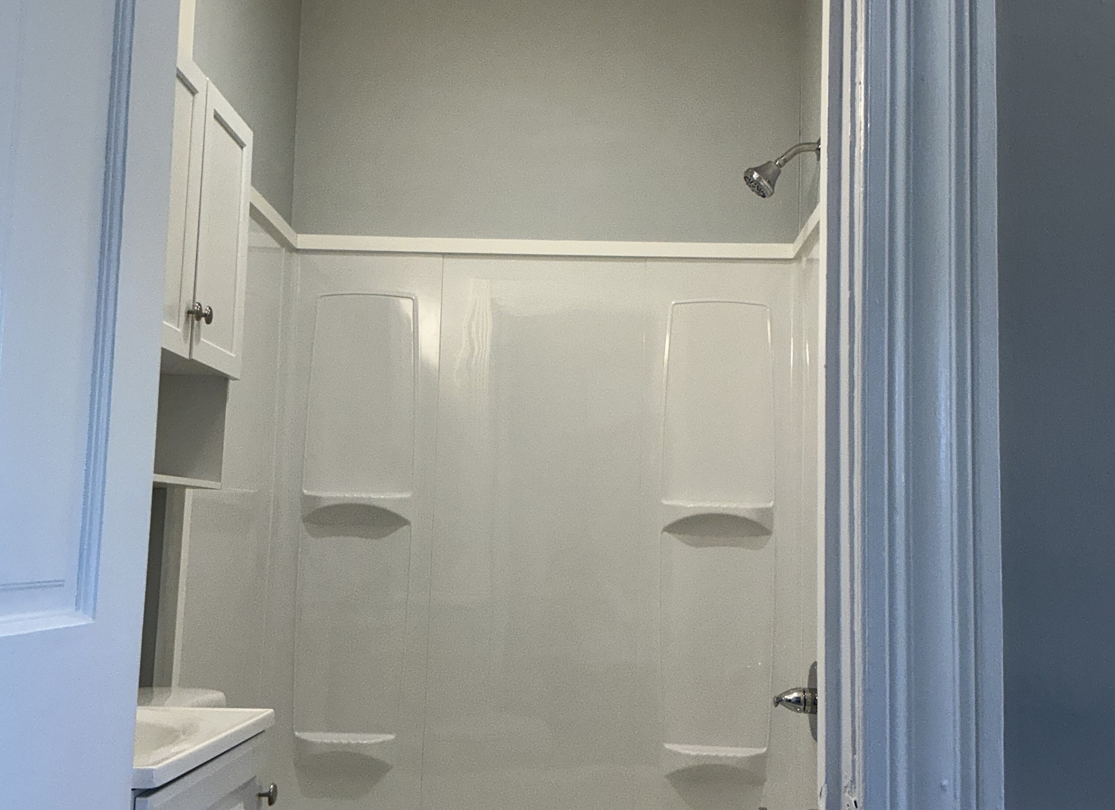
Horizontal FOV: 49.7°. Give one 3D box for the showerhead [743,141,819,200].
[{"bbox_3d":[0.538,-0.561,2.864,0.188,0.150,0.082,1,-7,2],"label":"showerhead"}]

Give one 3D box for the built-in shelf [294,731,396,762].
[{"bbox_3d":[-0.531,0.851,2.946,0.255,0.075,0.088,1,-7,2],"label":"built-in shelf"}]

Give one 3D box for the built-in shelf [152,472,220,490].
[{"bbox_3d":[-0.723,0.116,1.978,0.170,0.017,0.530,1,-7,2],"label":"built-in shelf"}]

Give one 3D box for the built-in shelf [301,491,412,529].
[{"bbox_3d":[-0.511,0.257,3.018,0.284,0.080,0.088,1,-7,2],"label":"built-in shelf"}]

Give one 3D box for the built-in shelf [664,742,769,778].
[{"bbox_3d":[0.387,0.877,2.915,0.260,0.084,0.088,1,-7,2],"label":"built-in shelf"}]

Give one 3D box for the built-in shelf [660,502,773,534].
[{"bbox_3d":[0.402,0.279,2.987,0.284,0.078,0.088,1,-7,2],"label":"built-in shelf"}]

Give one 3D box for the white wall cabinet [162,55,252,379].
[{"bbox_3d":[-0.701,-0.324,2.031,0.200,0.482,0.550,1,-7,2],"label":"white wall cabinet"}]

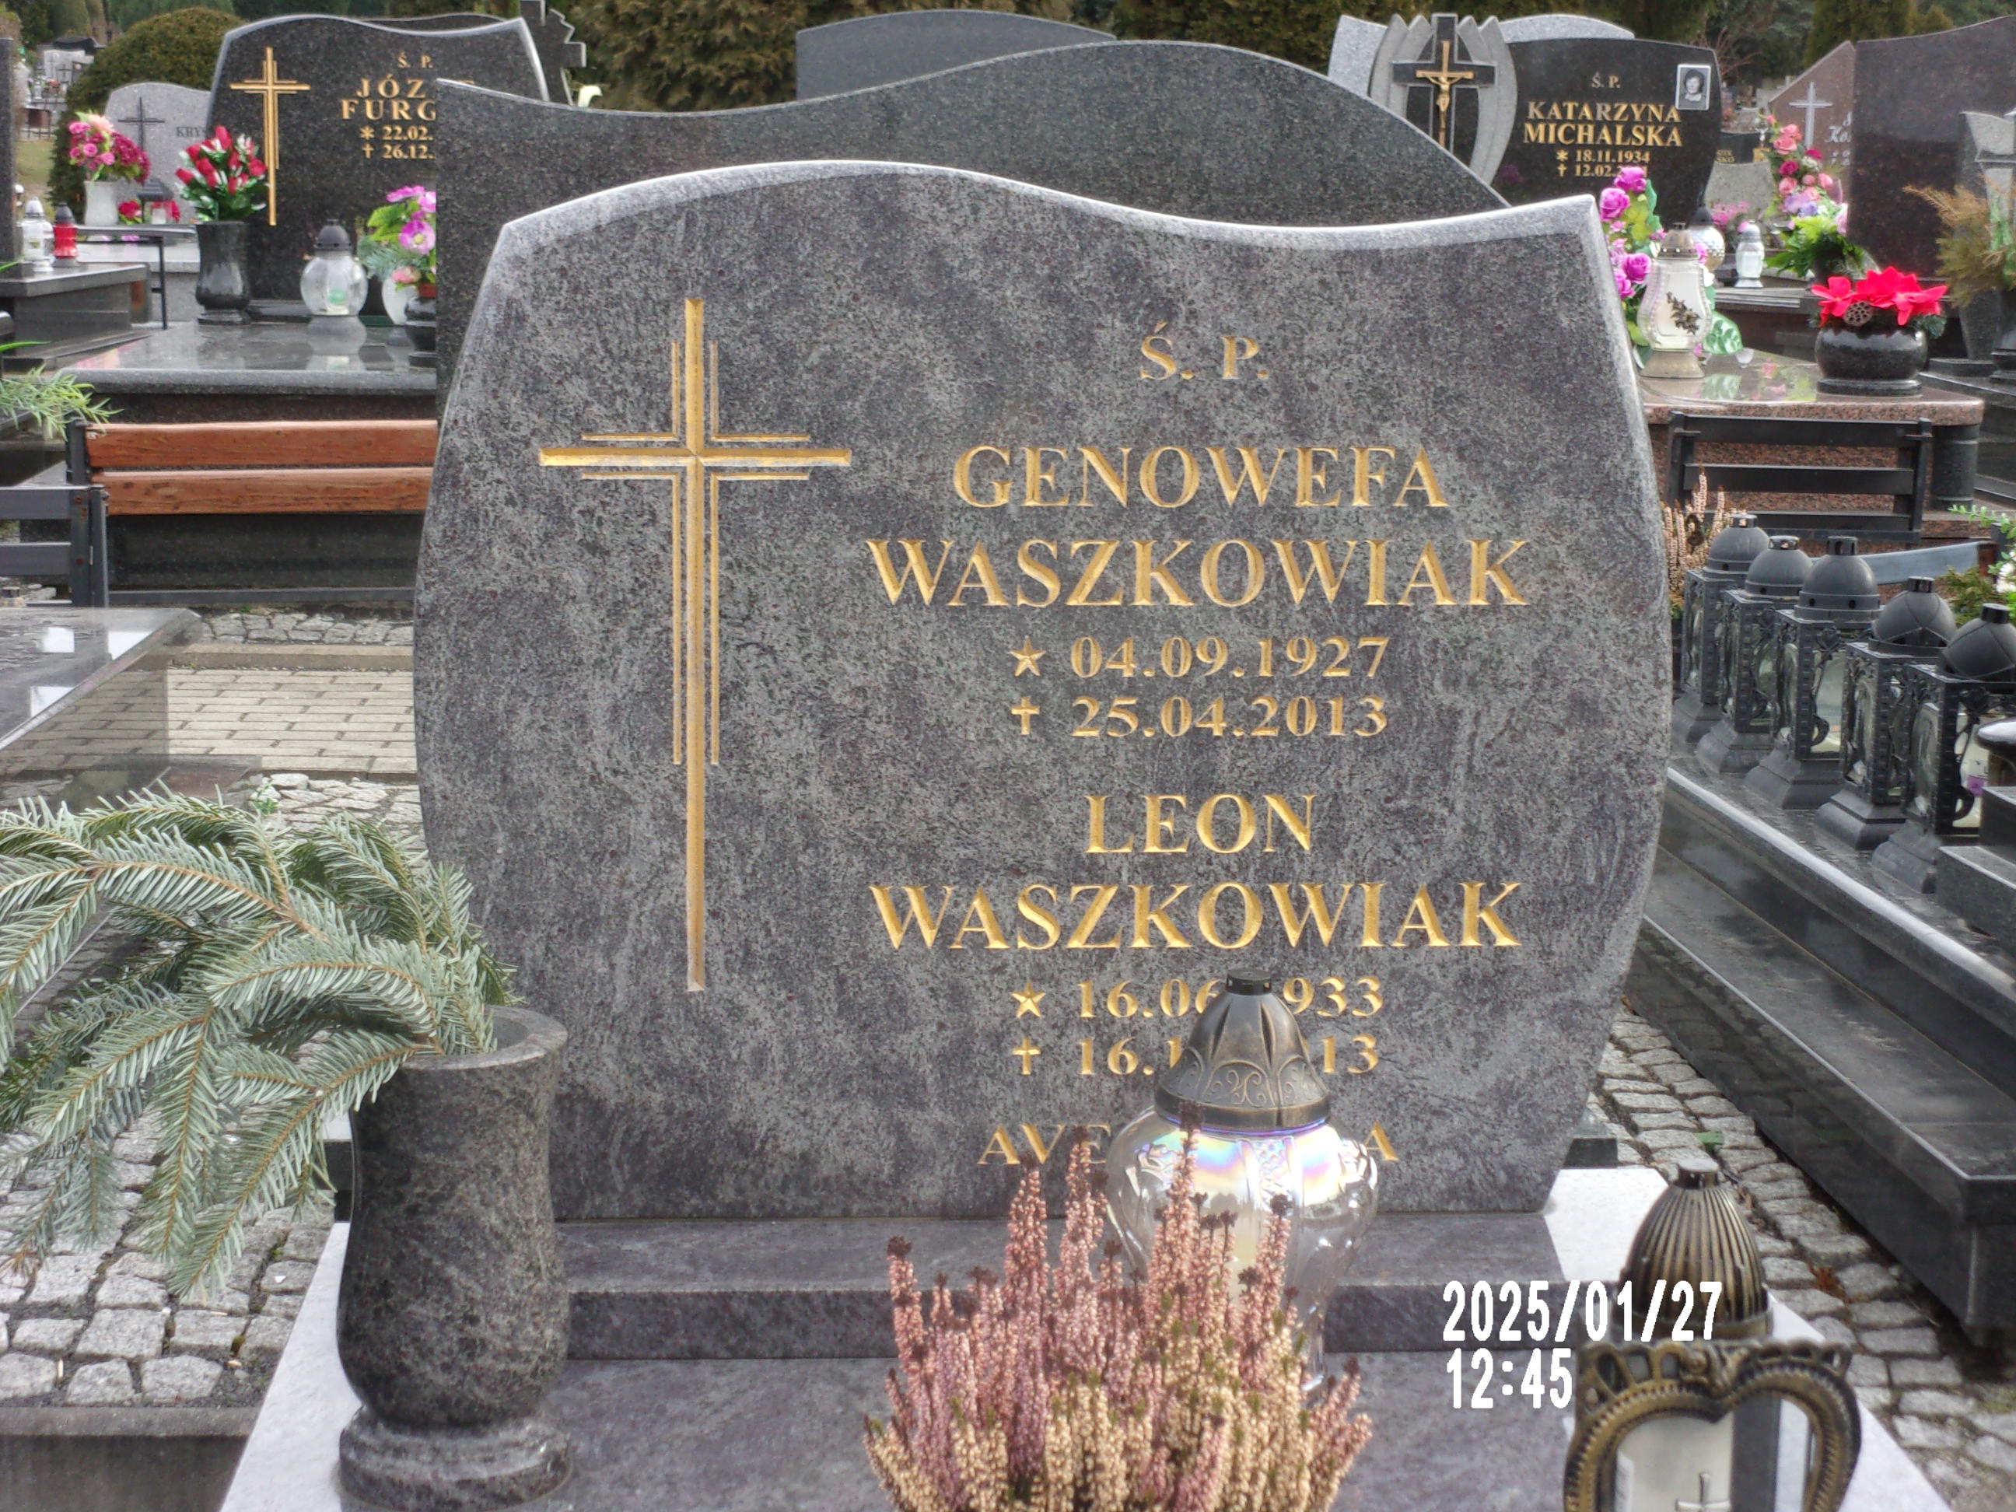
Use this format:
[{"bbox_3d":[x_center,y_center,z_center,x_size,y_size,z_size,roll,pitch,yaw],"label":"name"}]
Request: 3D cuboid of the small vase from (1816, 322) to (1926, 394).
[{"bbox_3d":[2.103,-0.965,9.058,0.272,0.166,0.260,0,10,-3],"label":"small vase"}]

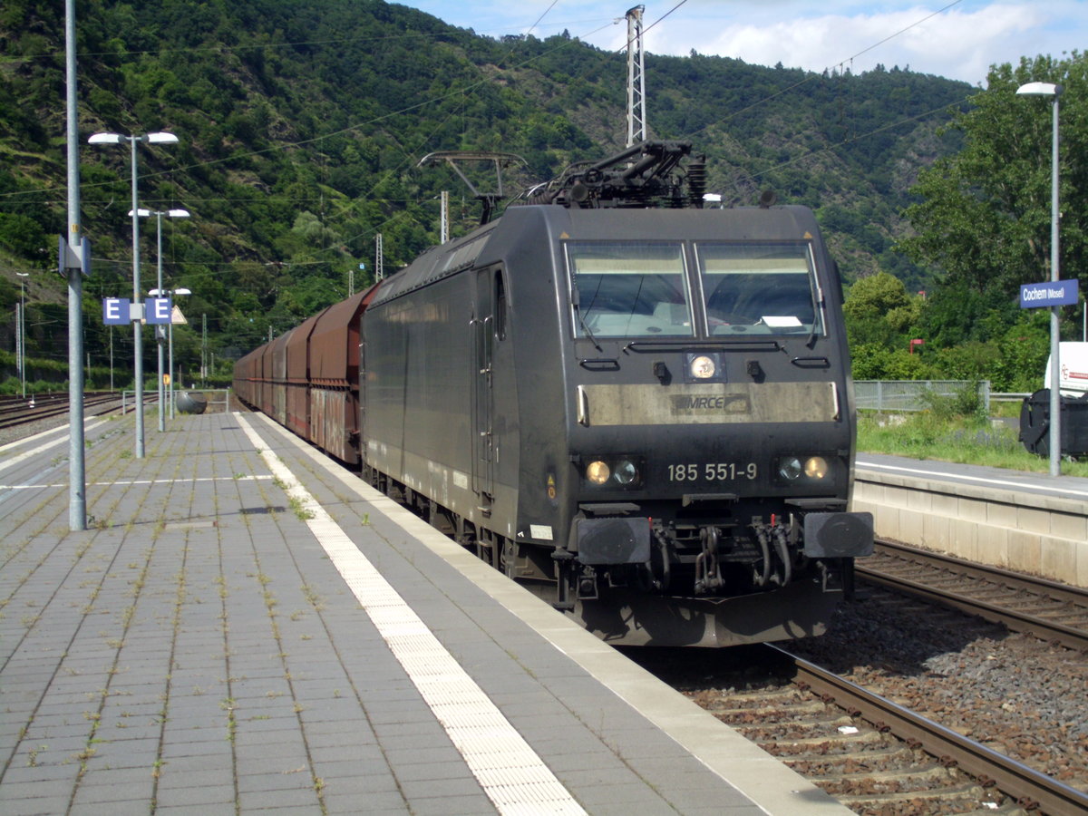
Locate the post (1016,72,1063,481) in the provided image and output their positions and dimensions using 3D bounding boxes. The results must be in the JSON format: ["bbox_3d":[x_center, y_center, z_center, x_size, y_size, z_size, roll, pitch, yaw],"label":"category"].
[{"bbox_3d":[7.131,-1.859,28.500,0.720,5.660,0.290,-1,1,-10],"label":"post"}]

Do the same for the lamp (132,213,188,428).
[{"bbox_3d":[-10.742,-2.460,55.500,1.690,6.250,0.300,-1,1,-10],"label":"lamp"}]

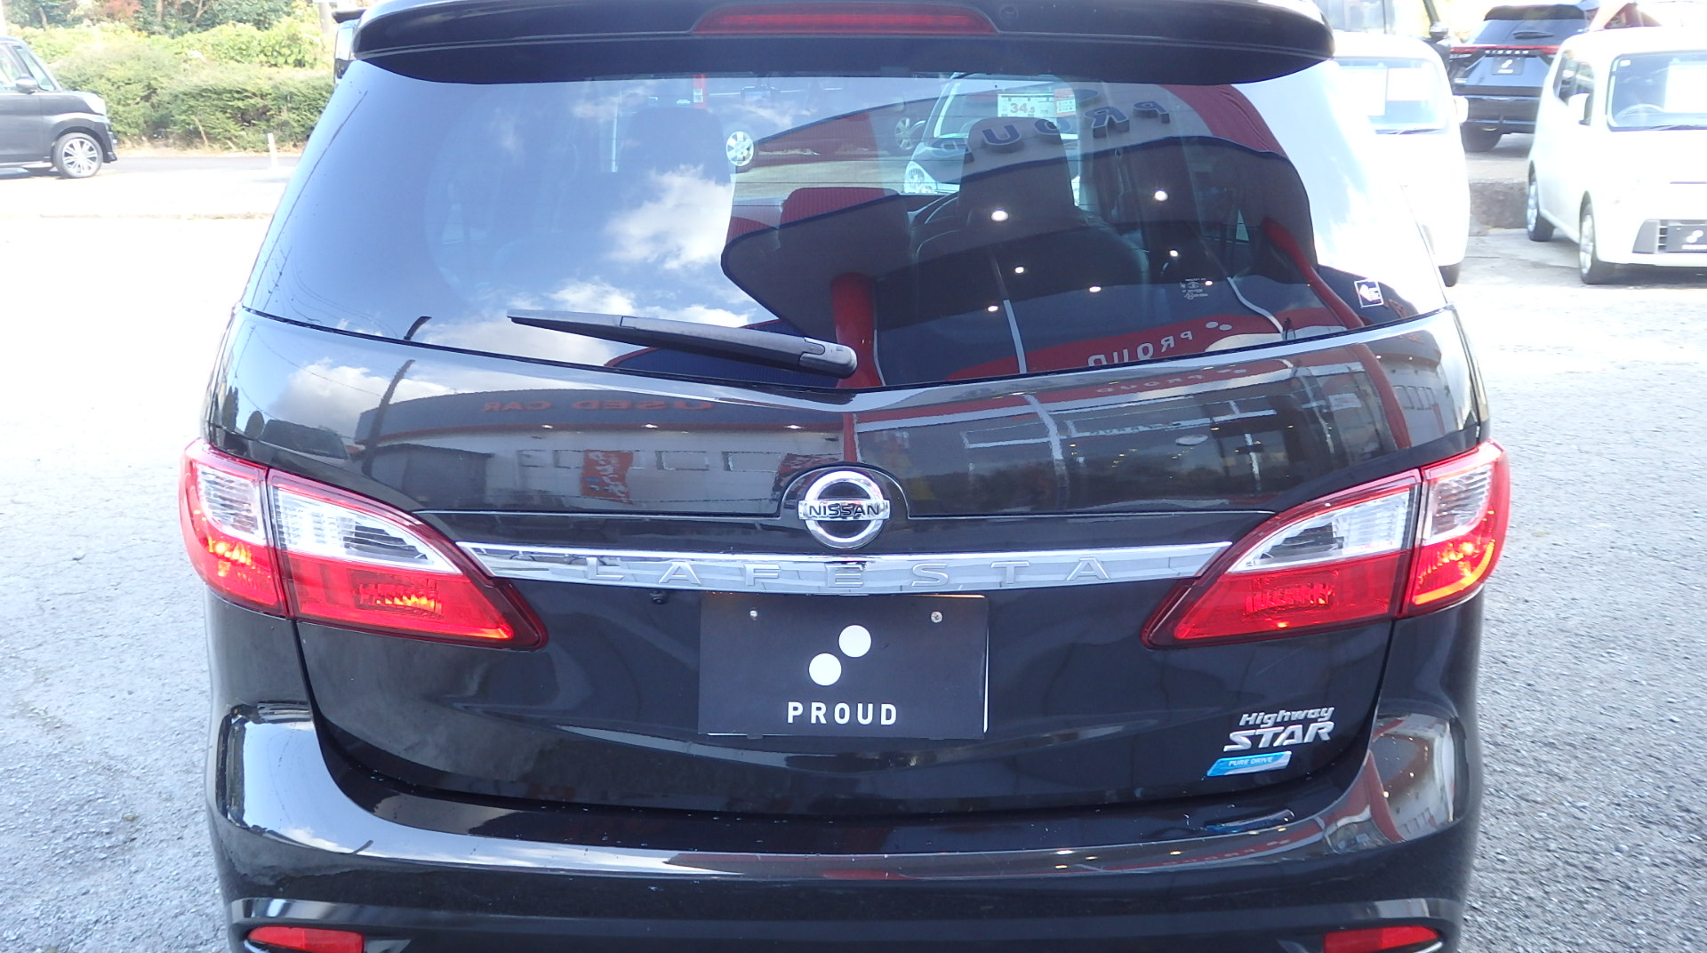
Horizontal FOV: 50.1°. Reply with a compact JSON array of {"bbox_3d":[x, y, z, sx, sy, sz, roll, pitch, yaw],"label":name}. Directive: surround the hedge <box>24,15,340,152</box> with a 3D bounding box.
[{"bbox_3d":[-8.933,-5.293,24.751,5.200,1.700,2.000,-1,14,-4],"label":"hedge"}]

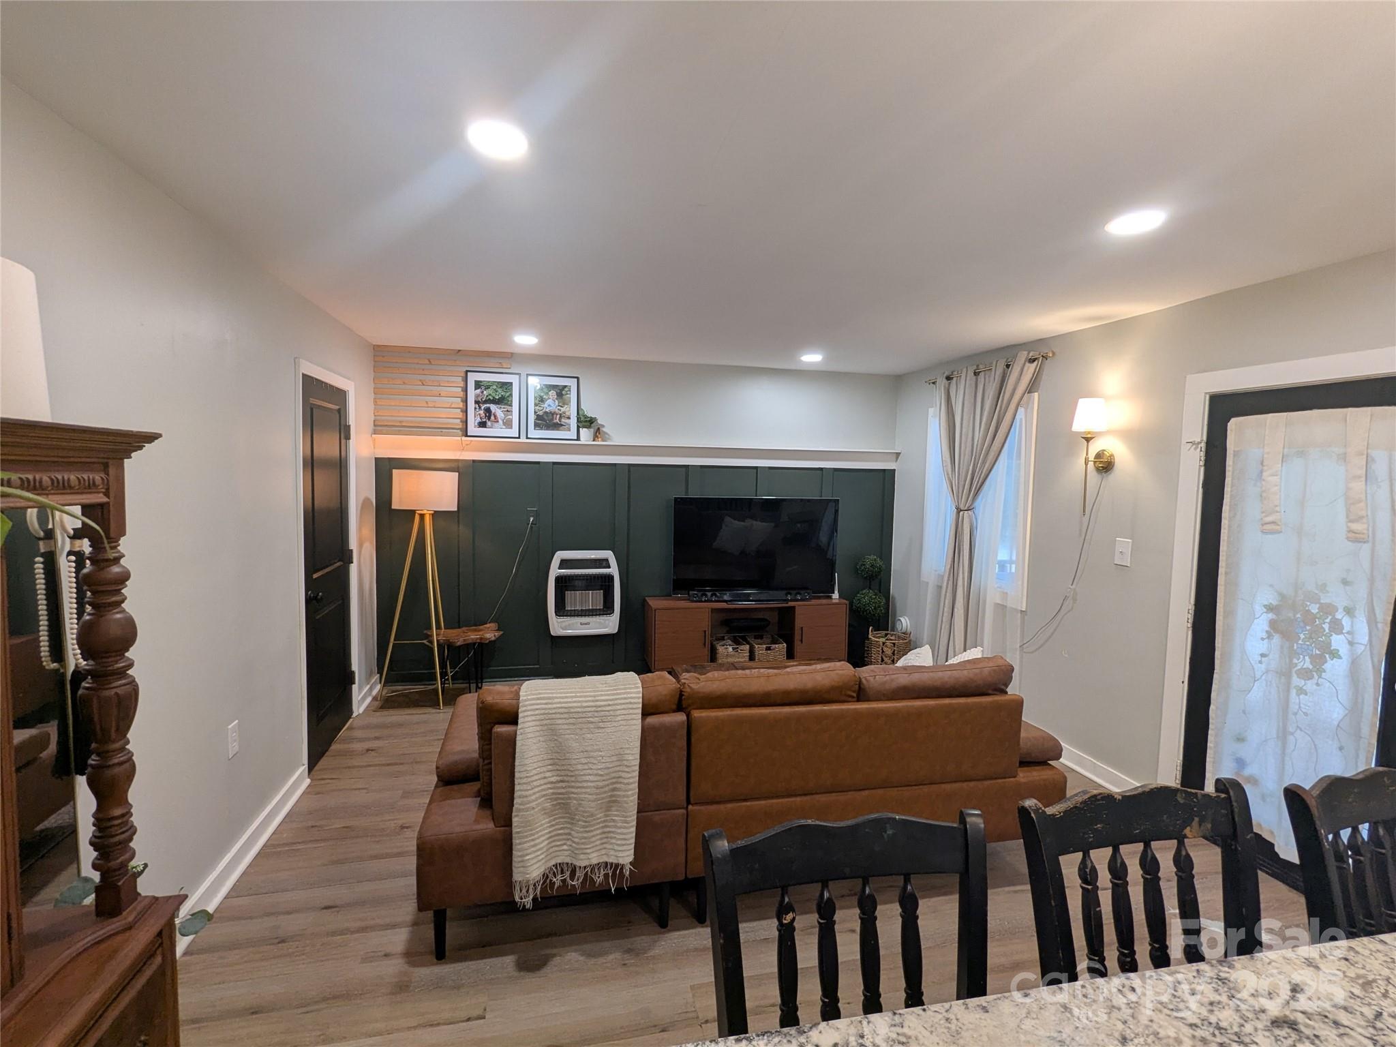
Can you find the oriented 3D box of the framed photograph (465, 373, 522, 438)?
[{"bbox_3d":[-1.477,-0.857,4.670,0.381,0.482,0.030,0,0,-13],"label":"framed photograph"}]

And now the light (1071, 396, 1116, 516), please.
[{"bbox_3d":[2.146,-0.371,3.520,0.210,0.640,0.170,0,5,-13],"label":"light"}]

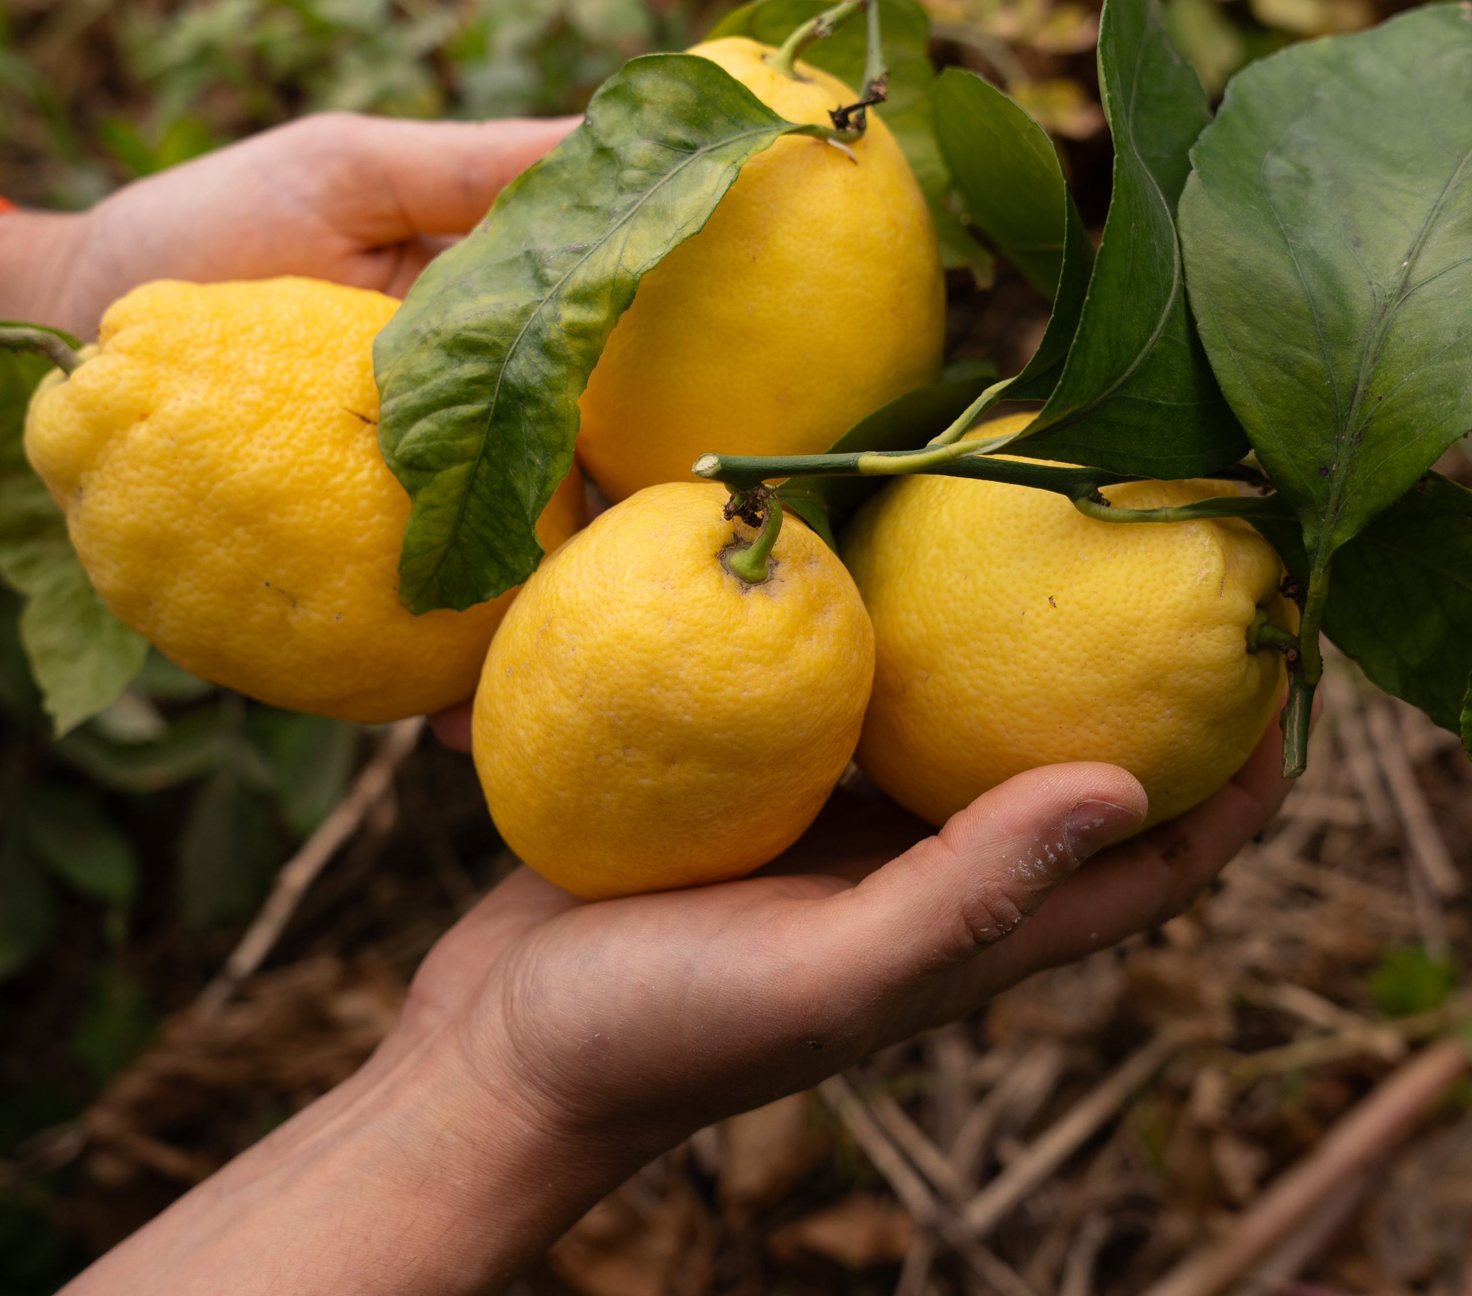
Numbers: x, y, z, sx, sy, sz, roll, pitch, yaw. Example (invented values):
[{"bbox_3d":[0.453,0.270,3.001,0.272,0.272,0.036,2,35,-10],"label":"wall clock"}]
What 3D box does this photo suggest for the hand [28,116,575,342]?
[{"bbox_3d":[-0.086,-0.086,0.645,0.160,0.080,0.090,6,45,6],"label":"hand"}]

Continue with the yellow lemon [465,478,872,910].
[{"bbox_3d":[-0.011,0.008,0.485,0.068,0.083,0.068,16,45,-14],"label":"yellow lemon"}]

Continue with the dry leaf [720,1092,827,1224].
[{"bbox_3d":[0.015,0.200,1.070,0.042,0.018,0.060,0,43,0],"label":"dry leaf"}]

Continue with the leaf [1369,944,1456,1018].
[{"bbox_3d":[0.281,0.138,1.120,0.036,0.015,0.036,0,43,0],"label":"leaf"}]

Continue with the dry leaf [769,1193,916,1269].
[{"bbox_3d":[0.044,0.244,1.130,0.060,0.020,0.028,0,45,0],"label":"dry leaf"}]

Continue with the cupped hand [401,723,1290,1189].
[{"bbox_3d":[0.018,0.056,0.500,0.162,0.068,0.088,-20,44,-13],"label":"cupped hand"}]

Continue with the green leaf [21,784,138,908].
[{"bbox_3d":[-0.275,0.083,1.130,0.038,0.025,0.065,-31,53,-27],"label":"green leaf"}]

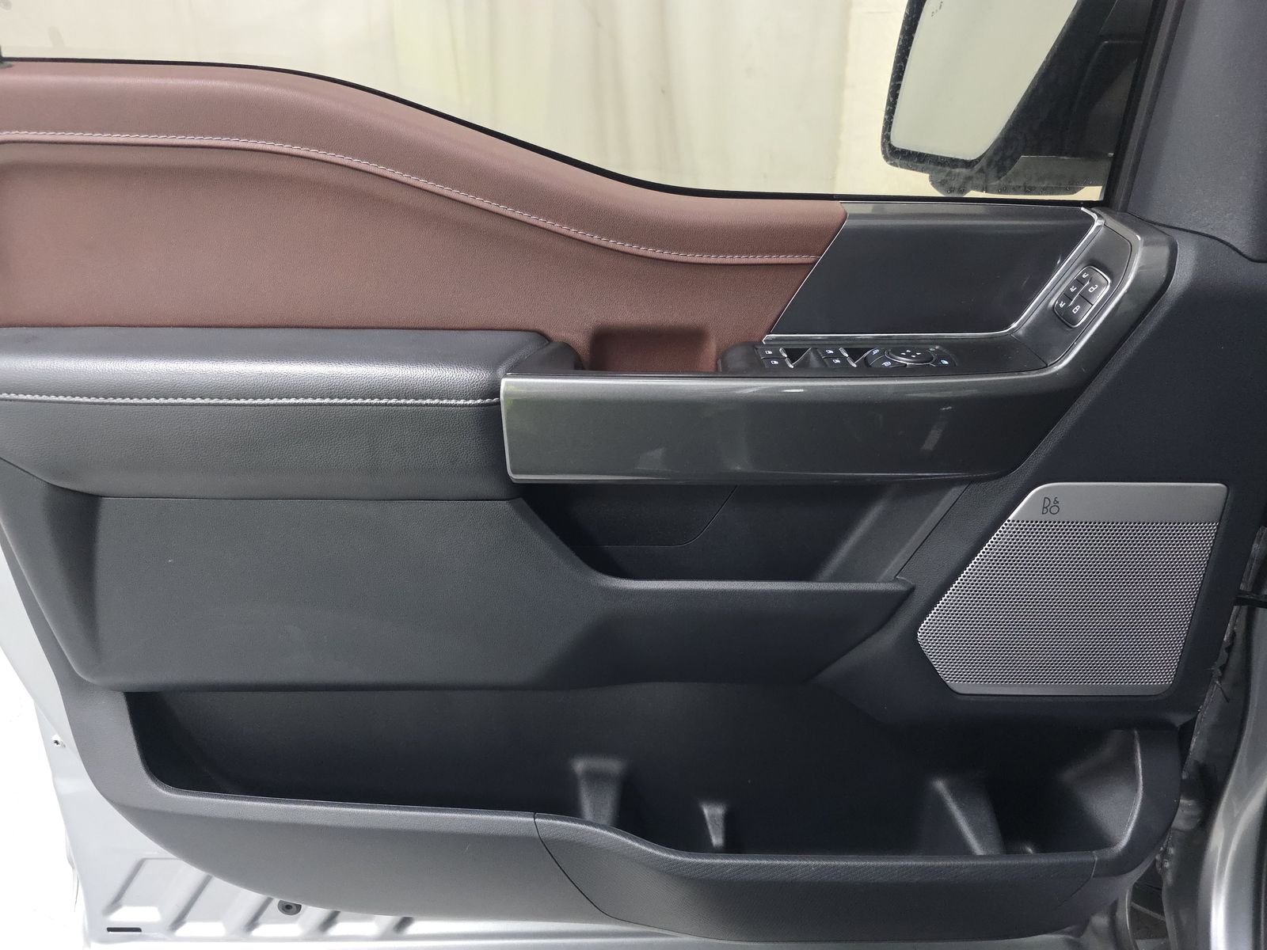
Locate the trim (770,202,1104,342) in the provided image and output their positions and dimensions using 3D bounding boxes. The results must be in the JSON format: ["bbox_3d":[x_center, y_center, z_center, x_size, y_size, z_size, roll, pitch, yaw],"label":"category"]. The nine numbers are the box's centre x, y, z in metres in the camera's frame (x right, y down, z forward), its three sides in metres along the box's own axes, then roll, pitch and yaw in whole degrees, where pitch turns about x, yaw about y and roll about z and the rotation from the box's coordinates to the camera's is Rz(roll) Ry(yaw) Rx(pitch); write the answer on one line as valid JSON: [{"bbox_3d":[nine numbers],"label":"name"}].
[{"bbox_3d":[0.243,-0.177,0.705,0.262,0.115,0.051,0,19,0],"label":"trim"}]

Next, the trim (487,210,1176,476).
[{"bbox_3d":[0.169,-0.109,0.668,0.530,0.197,0.133,0,19,0],"label":"trim"}]

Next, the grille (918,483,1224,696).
[{"bbox_3d":[0.382,0.101,0.758,0.248,0.211,0.025,0,19,-1],"label":"grille"}]

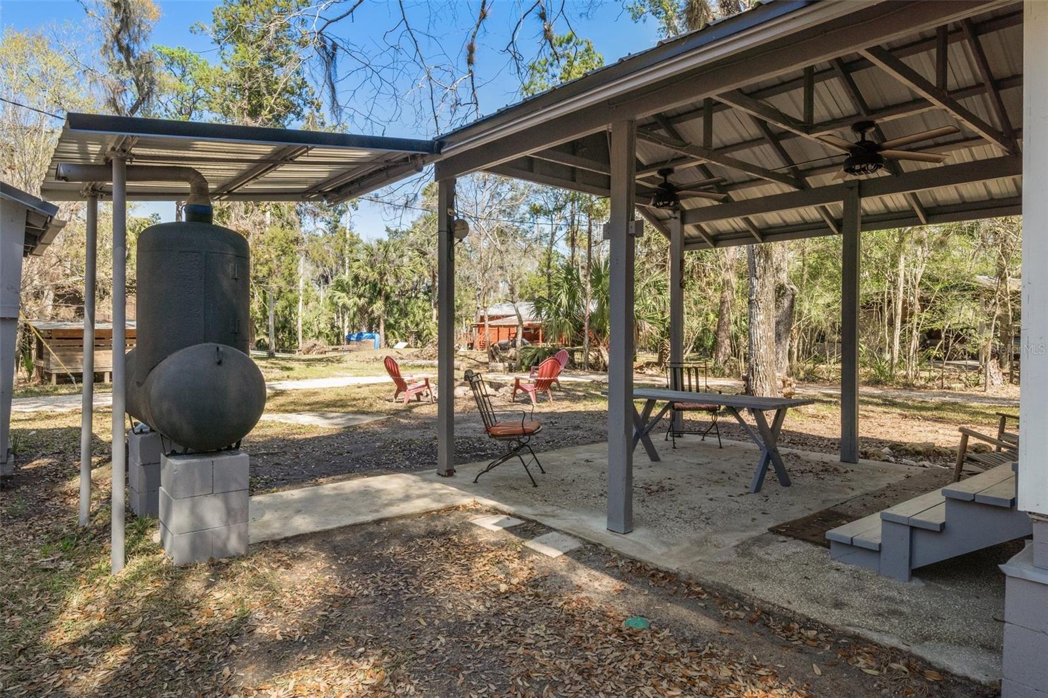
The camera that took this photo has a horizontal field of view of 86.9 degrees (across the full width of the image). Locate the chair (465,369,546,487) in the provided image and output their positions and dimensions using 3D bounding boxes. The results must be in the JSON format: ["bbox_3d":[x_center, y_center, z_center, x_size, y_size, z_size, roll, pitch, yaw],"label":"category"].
[{"bbox_3d":[-0.155,0.630,4.640,0.640,0.930,0.550,0,1,12],"label":"chair"}]

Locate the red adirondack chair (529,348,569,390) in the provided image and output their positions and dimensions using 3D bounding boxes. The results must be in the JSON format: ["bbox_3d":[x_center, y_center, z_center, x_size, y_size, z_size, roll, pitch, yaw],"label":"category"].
[{"bbox_3d":[0.551,0.451,12.200,0.860,0.930,0.750,0,1,-26],"label":"red adirondack chair"}]

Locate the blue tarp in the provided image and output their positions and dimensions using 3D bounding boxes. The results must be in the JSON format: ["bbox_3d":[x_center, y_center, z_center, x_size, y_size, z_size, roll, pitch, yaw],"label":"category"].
[{"bbox_3d":[-8.438,-0.451,29.000,1.800,1.000,1.200,0,1,-6],"label":"blue tarp"}]

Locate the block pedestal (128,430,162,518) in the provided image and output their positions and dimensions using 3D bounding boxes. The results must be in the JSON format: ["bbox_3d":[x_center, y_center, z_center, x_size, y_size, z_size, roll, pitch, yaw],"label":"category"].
[{"bbox_3d":[-2.770,0.925,4.275,0.390,0.580,0.390,-1,2,-43],"label":"block pedestal"}]

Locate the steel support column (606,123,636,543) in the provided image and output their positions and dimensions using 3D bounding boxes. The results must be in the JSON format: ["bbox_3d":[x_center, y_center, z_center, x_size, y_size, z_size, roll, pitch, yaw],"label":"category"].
[{"bbox_3d":[0.598,-0.133,3.380,0.100,2.490,0.100,-1,2,-42],"label":"steel support column"}]

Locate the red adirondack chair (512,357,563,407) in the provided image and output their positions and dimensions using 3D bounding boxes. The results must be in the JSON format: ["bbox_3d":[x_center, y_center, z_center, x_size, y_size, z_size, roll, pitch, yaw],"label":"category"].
[{"bbox_3d":[0.259,0.610,10.300,0.860,0.930,0.750,1,2,44],"label":"red adirondack chair"}]

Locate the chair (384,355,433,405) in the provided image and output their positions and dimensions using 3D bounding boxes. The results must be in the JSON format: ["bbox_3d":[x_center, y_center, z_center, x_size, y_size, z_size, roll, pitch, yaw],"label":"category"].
[{"bbox_3d":[-2.164,0.593,10.400,0.860,0.930,0.750,0,1,-30],"label":"chair"}]

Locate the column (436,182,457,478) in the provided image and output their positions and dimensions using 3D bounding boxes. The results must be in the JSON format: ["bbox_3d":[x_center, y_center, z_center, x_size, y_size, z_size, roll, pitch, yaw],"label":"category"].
[{"bbox_3d":[-0.656,-0.179,4.660,0.100,2.490,0.100,-1,2,-42],"label":"column"}]

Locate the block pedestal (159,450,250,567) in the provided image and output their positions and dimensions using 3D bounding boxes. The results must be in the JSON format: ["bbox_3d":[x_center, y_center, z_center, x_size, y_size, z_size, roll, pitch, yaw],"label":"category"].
[{"bbox_3d":[-1.893,0.892,3.275,0.390,0.570,0.390,-1,2,-43],"label":"block pedestal"}]

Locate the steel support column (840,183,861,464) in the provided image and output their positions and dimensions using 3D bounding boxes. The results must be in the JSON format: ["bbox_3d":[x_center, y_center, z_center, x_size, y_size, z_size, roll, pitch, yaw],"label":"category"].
[{"bbox_3d":[2.883,-0.228,4.880,0.100,2.490,0.100,-1,2,-42],"label":"steel support column"}]

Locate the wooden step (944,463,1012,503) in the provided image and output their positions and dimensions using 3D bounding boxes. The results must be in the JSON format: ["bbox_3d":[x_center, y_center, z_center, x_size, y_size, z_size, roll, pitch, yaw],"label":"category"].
[{"bbox_3d":[2.810,0.768,3.210,1.200,0.042,0.285,-1,1,-37],"label":"wooden step"}]

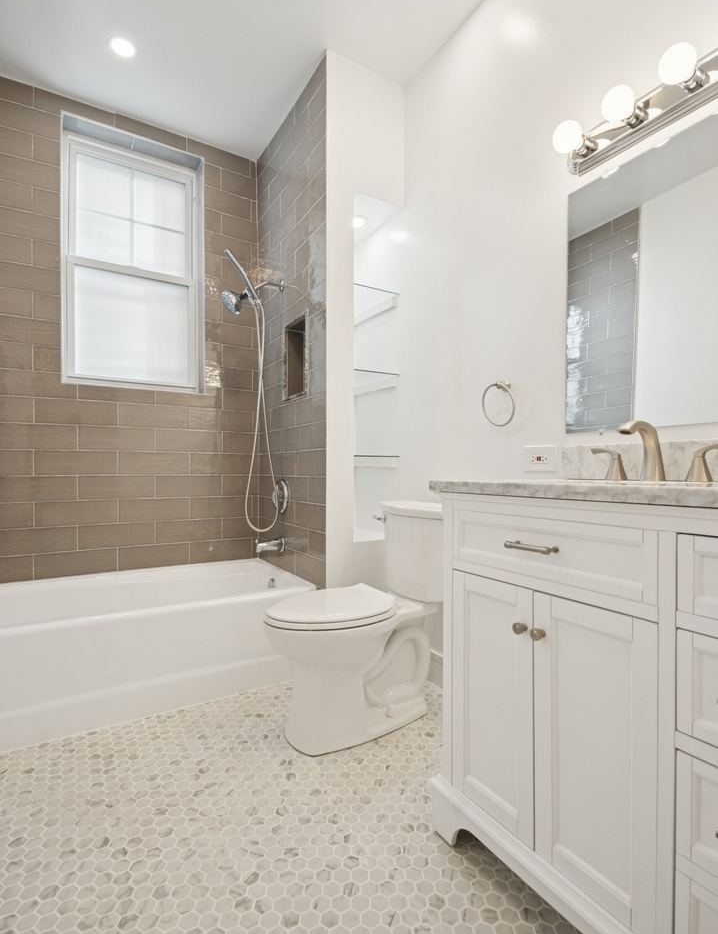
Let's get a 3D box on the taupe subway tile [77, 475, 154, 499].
[{"bbox_3d":[-1.185,0.102,2.212,0.335,0.117,0.010,0,0,-29],"label":"taupe subway tile"}]

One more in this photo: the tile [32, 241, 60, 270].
[{"bbox_3d":[-1.315,-0.889,1.894,0.093,0.106,0.009,0,0,-32],"label":"tile"}]

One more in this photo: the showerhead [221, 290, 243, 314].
[{"bbox_3d":[-0.595,-0.768,2.107,0.073,0.112,0.112,-42,20,-24],"label":"showerhead"}]

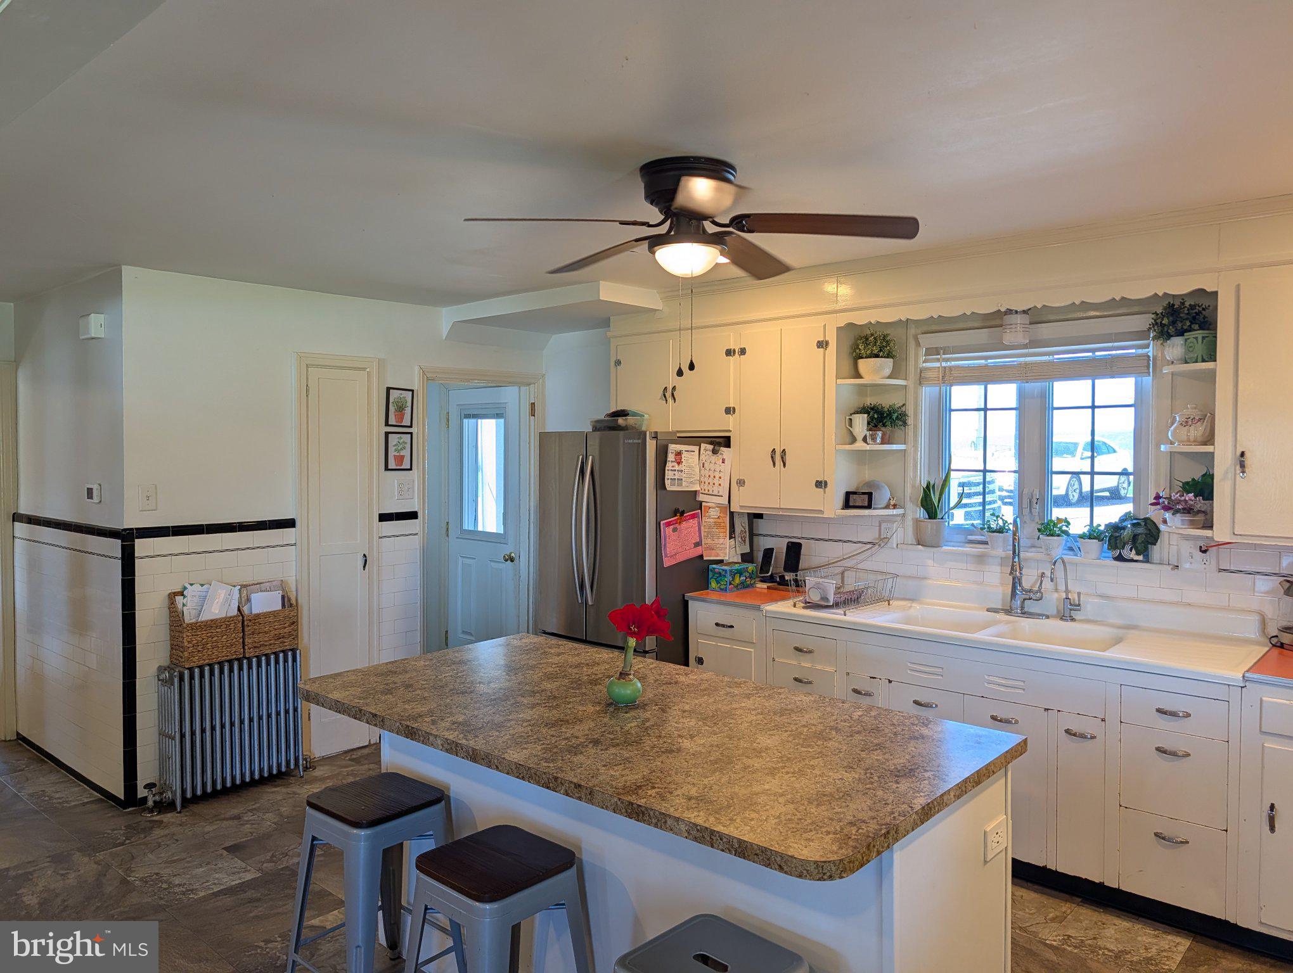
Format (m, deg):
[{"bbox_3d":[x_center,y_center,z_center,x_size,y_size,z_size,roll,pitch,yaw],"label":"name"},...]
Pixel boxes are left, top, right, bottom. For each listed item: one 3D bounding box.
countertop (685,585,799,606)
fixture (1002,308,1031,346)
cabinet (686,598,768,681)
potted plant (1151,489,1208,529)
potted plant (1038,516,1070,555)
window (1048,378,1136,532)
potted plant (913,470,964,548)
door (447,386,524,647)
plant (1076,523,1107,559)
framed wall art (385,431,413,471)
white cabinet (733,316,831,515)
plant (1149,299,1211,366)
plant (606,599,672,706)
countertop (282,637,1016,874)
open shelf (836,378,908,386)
[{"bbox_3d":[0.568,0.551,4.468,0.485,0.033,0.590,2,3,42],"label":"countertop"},{"bbox_3d":[1.545,-0.668,3.747,0.107,0.165,0.107,2,3,41],"label":"fixture"},{"bbox_3d":[0.573,1.001,4.490,0.477,0.888,0.575,2,3,42],"label":"cabinet"},{"bbox_3d":[1.968,0.084,3.319,0.180,0.150,0.140,2,3,41],"label":"potted plant"},{"bbox_3d":[1.730,0.211,3.826,0.130,0.166,0.125,2,3,41],"label":"potted plant"},{"bbox_3d":[1.871,-0.161,3.787,0.355,0.730,0.050,2,3,42],"label":"window"},{"bbox_3d":[1.344,0.079,4.149,0.180,0.400,0.155,2,3,41],"label":"potted plant"},{"bbox_3d":[-1.121,0.337,6.221,0.775,2.030,0.045,2,3,41],"label":"door"},{"bbox_3d":[1.859,0.232,3.752,0.117,0.150,0.117,2,3,41],"label":"plant"},{"bbox_3d":[-1.379,-0.192,4.999,0.020,0.212,0.168,2,3,42],"label":"framed wall art"},{"bbox_3d":[0.748,-0.322,4.472,0.565,0.895,0.310,2,3,41],"label":"white cabinet"},{"bbox_3d":[1.999,-0.583,3.365,0.200,0.245,0.195,2,3,41],"label":"plant"},{"bbox_3d":[-0.021,0.457,2.494,0.185,0.288,0.160,0,2,0],"label":"plant"},{"bbox_3d":[-0.072,0.622,2.457,1.845,0.039,0.965,2,3,41],"label":"countertop"},{"bbox_3d":[1.057,-0.480,4.182,0.210,0.022,0.305,2,3,42],"label":"open shelf"}]

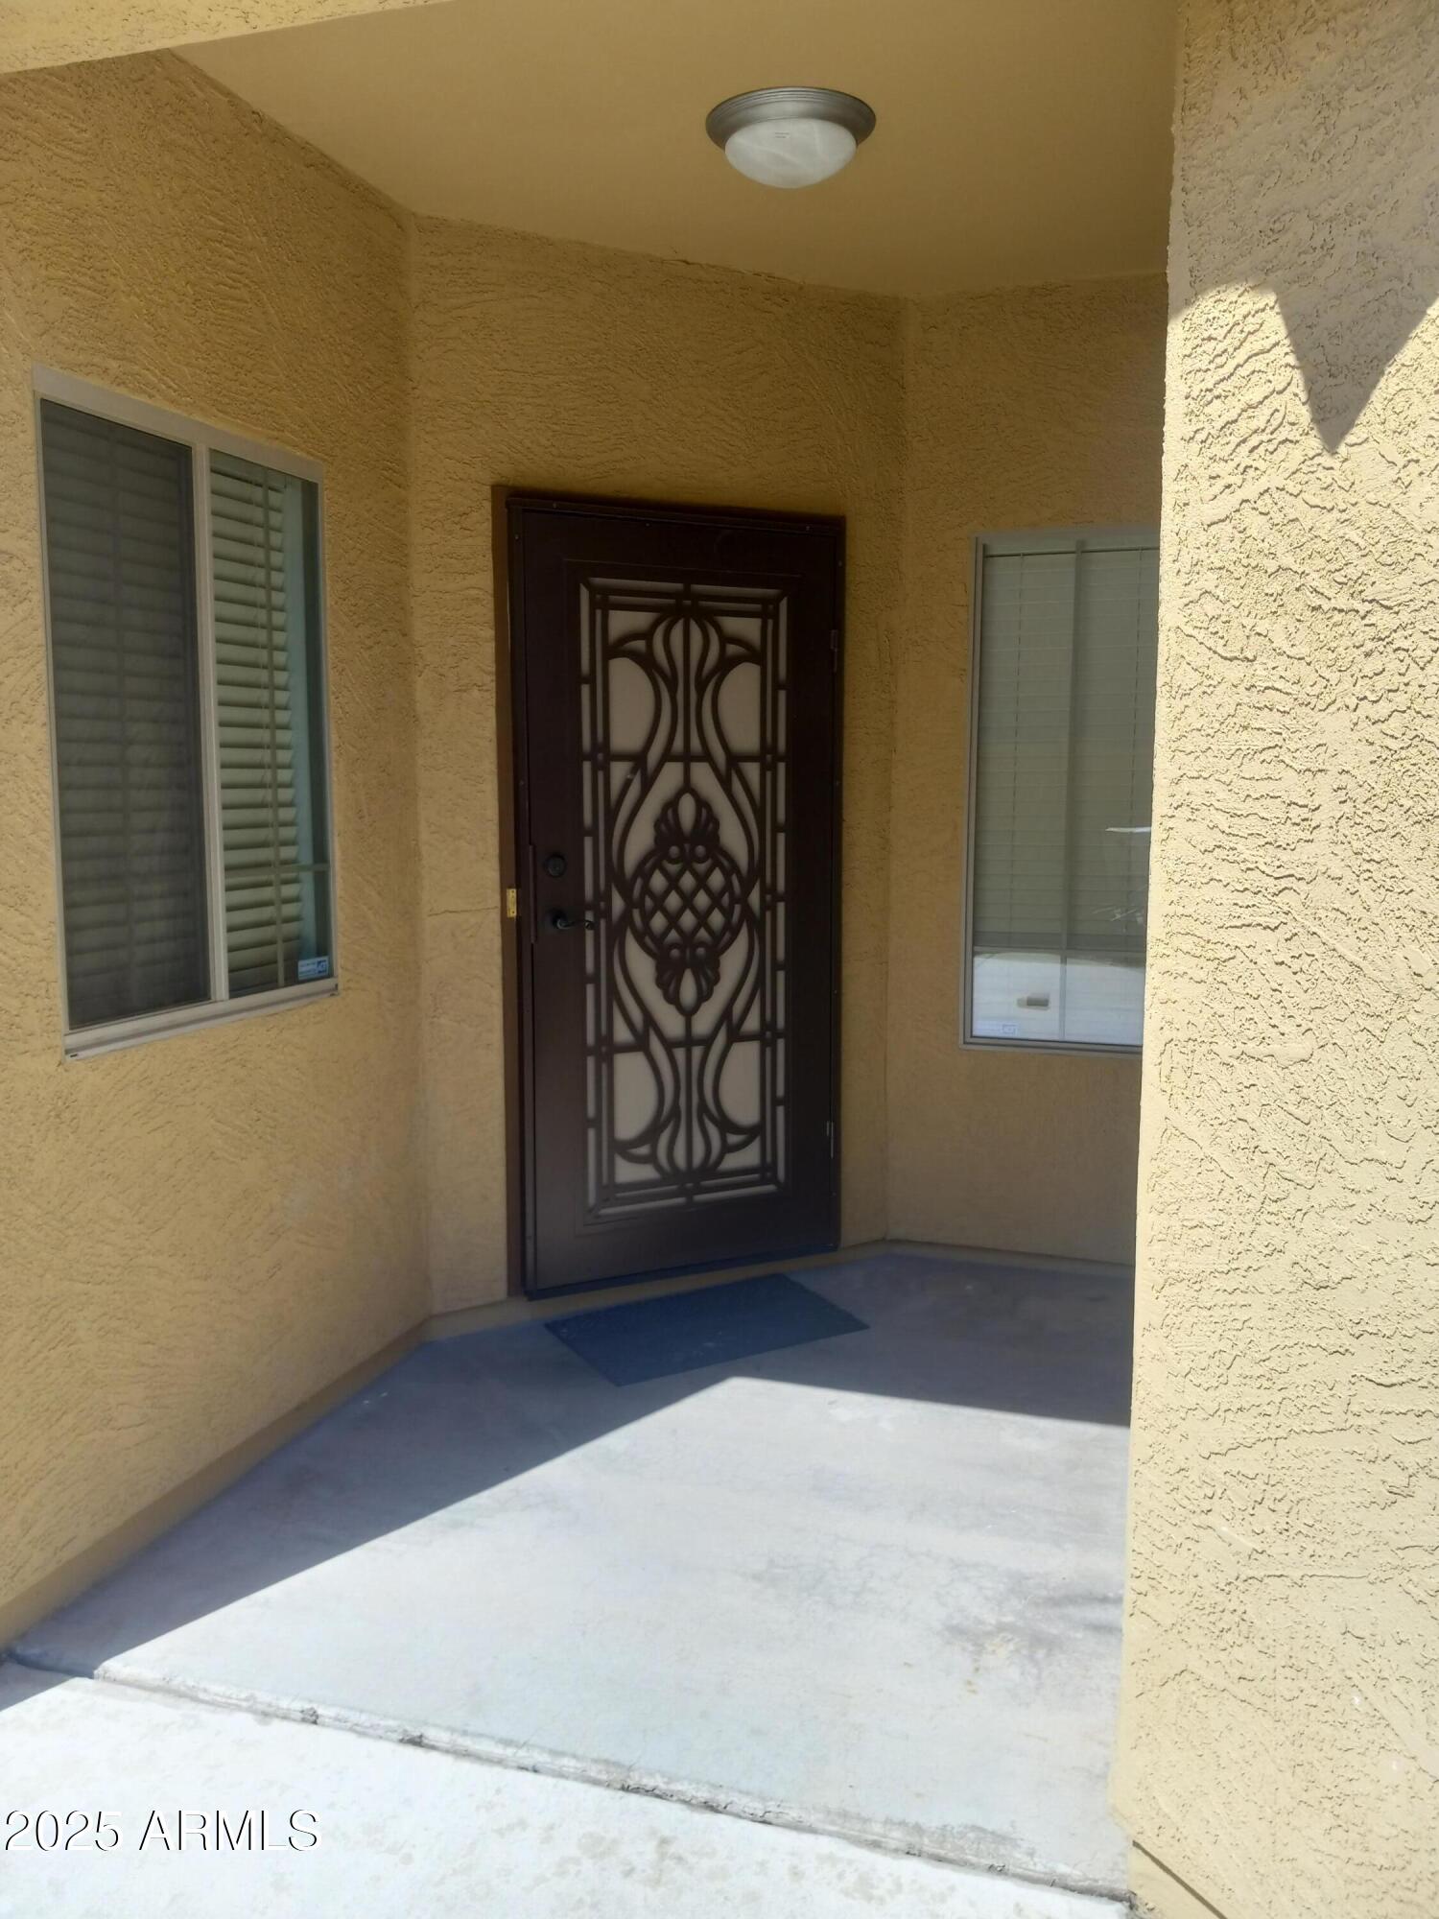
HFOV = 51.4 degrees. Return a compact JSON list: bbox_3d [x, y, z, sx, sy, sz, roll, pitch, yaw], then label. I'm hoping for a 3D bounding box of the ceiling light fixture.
[{"bbox_3d":[0.146,-1.640,3.043,0.343,0.108,0.343,0,7,0],"label":"ceiling light fixture"}]

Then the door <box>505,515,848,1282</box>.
[{"bbox_3d":[-0.083,-0.146,4.061,0.975,2.070,0.080,-4,8,-27],"label":"door"}]

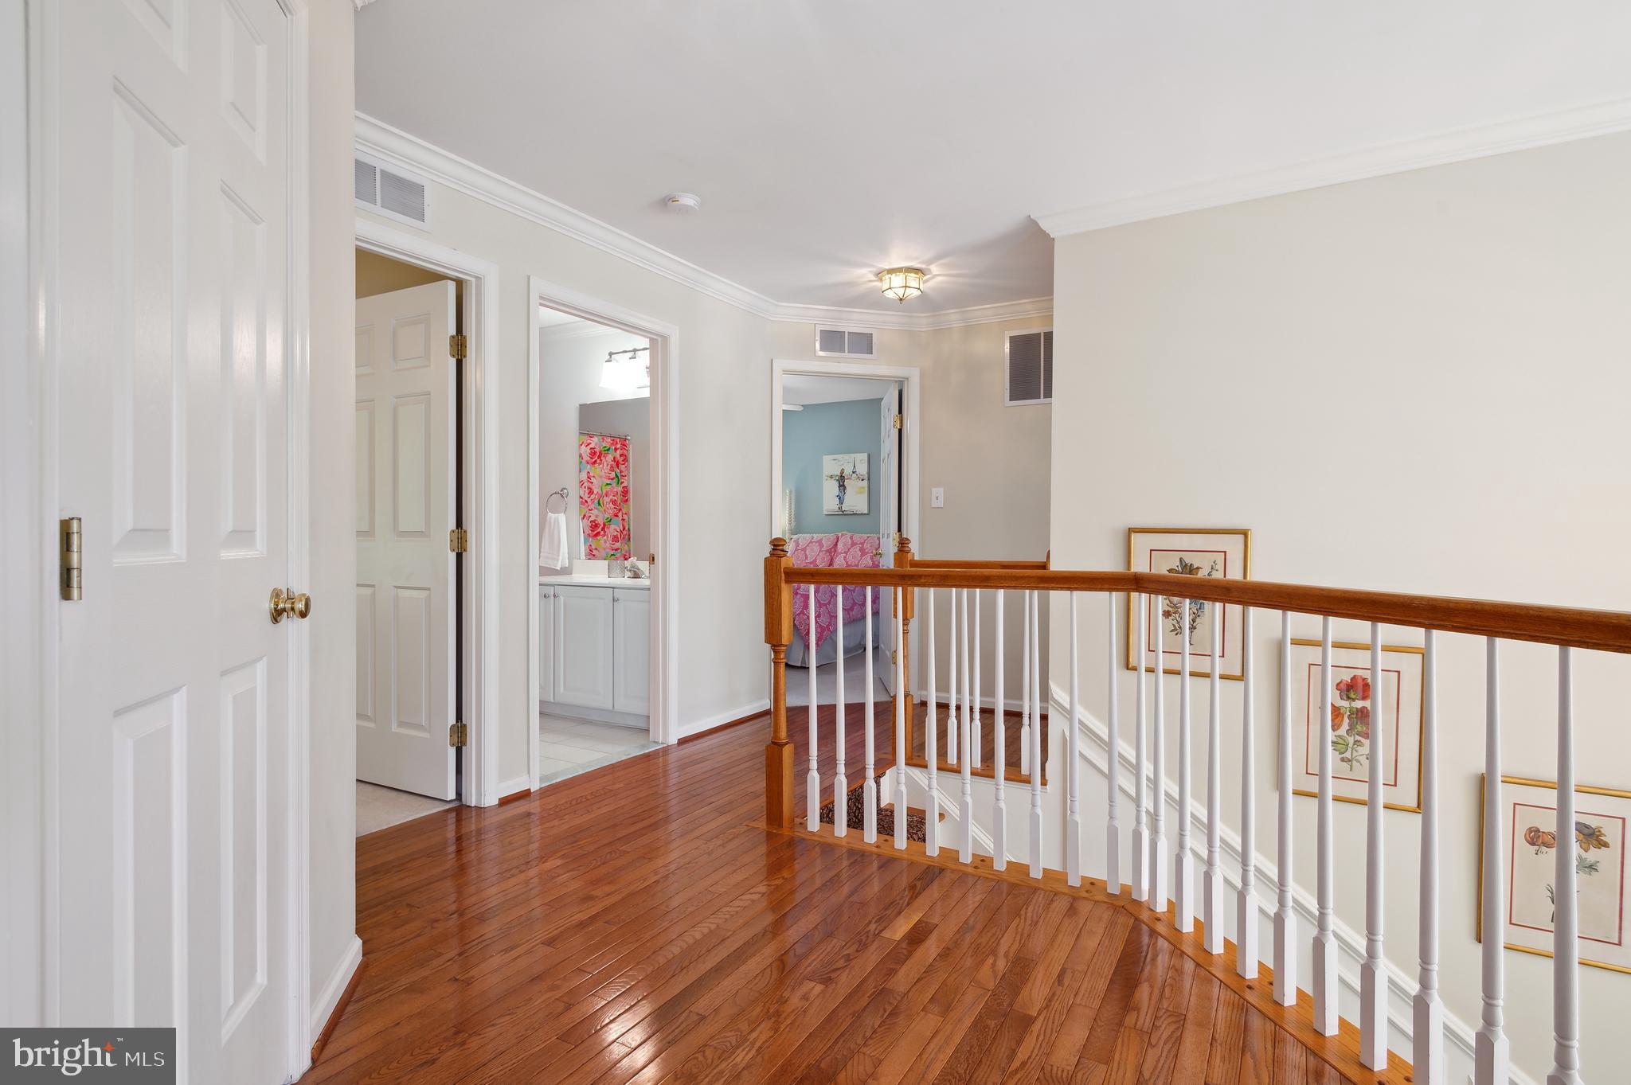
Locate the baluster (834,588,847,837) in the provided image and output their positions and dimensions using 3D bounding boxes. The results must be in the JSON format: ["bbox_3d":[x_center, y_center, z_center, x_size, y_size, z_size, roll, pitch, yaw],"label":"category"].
[{"bbox_3d":[0.089,0.586,2.995,0.032,0.868,0.032,0,0,30],"label":"baluster"}]

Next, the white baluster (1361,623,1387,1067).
[{"bbox_3d":[1.090,0.586,1.678,0.032,0.868,0.032,0,0,-13],"label":"white baluster"}]

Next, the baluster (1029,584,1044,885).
[{"bbox_3d":[0.678,0.587,2.634,0.033,0.874,0.033,0,0,30],"label":"baluster"}]

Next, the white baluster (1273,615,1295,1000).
[{"bbox_3d":[1.052,0.590,1.921,0.033,0.874,0.033,0,0,-14],"label":"white baluster"}]

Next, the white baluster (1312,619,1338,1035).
[{"bbox_3d":[1.065,0.586,1.793,0.032,0.868,0.032,0,0,-13],"label":"white baluster"}]

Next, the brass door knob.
[{"bbox_3d":[-0.947,0.115,1.558,0.059,0.064,0.063,0,0,-15],"label":"brass door knob"}]

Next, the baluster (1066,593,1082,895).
[{"bbox_3d":[0.774,0.586,2.565,0.032,0.868,0.032,0,0,30],"label":"baluster"}]

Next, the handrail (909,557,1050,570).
[{"bbox_3d":[0.743,0.116,3.899,0.650,0.060,0.060,0,0,30],"label":"handrail"}]

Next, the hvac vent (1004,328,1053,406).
[{"bbox_3d":[1.318,-1.026,4.984,0.448,0.448,0.020,0,0,30],"label":"hvac vent"}]

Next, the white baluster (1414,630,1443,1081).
[{"bbox_3d":[1.123,0.592,1.574,0.033,0.874,0.033,0,0,-14],"label":"white baluster"}]

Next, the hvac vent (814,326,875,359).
[{"bbox_3d":[0.195,-1.215,5.236,0.402,0.196,0.020,0,0,-17],"label":"hvac vent"}]

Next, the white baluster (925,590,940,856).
[{"bbox_3d":[0.385,0.586,2.810,0.032,0.868,0.032,0,0,30],"label":"white baluster"}]

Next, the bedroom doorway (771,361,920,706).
[{"bbox_3d":[0.181,-0.040,5.290,0.940,2.100,0.140,0,0,-17],"label":"bedroom doorway"}]

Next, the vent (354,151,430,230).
[{"bbox_3d":[-1.476,-1.200,2.913,0.020,0.196,0.400,0,0,29],"label":"vent"}]

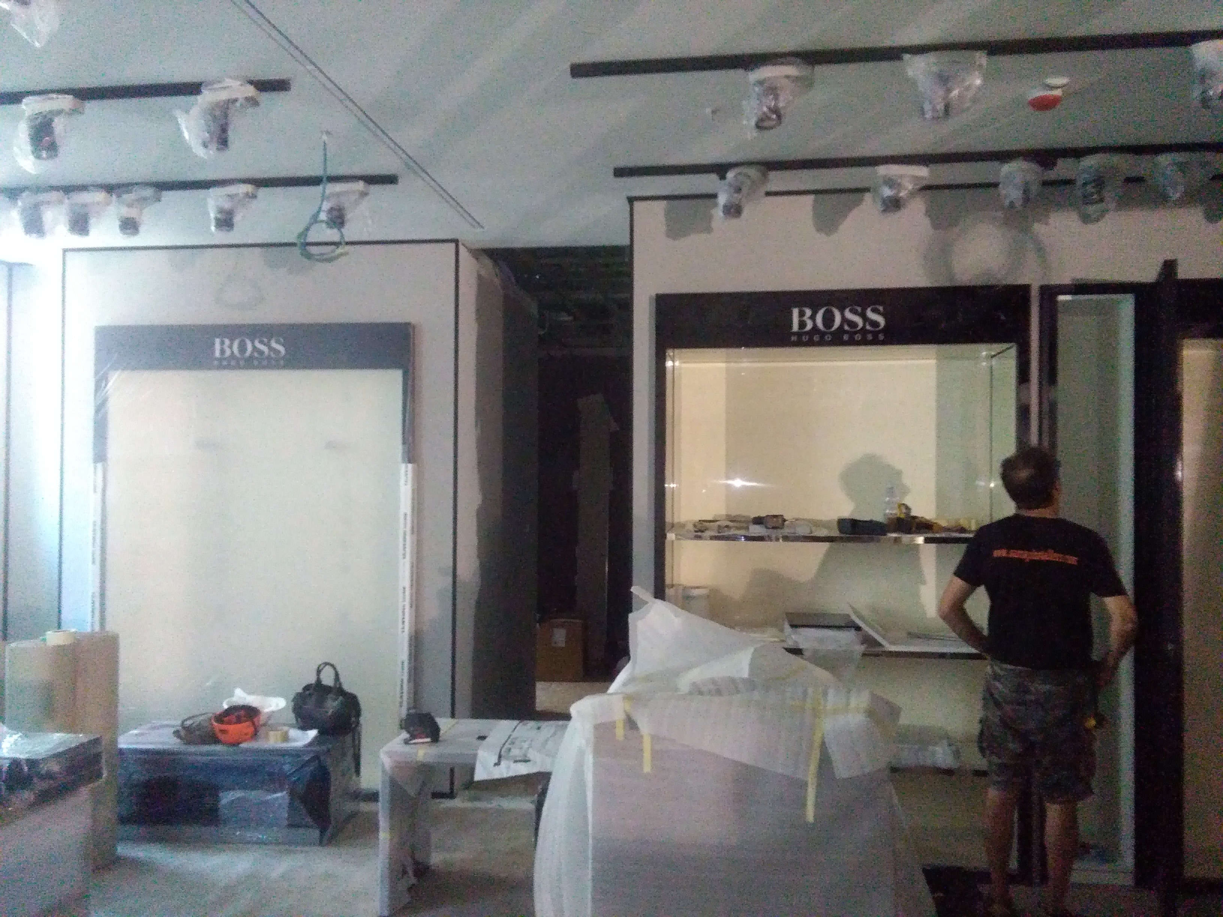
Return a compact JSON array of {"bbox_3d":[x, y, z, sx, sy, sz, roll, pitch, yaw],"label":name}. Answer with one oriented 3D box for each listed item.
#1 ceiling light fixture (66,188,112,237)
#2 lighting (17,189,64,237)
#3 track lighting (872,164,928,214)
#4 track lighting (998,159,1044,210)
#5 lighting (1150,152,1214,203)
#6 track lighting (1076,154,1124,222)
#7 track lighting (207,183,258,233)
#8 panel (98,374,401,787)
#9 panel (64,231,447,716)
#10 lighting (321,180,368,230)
[{"bbox_3d":[-2.189,-1.030,4.139,0.160,0.175,0.110,0,-1,8],"label":"ceiling light fixture"},{"bbox_3d":[-2.408,-1.029,4.169,0.155,0.175,0.110,0,-1,8],"label":"lighting"},{"bbox_3d":[1.110,-1.035,3.806,0.207,0.172,0.130,0,-1,8],"label":"track lighting"},{"bbox_3d":[1.549,-1.037,3.748,0.152,0.177,0.130,0,-1,8],"label":"track lighting"},{"bbox_3d":[2.115,-1.041,3.673,0.203,0.173,0.130,0,-1,8],"label":"lighting"},{"bbox_3d":[1.829,-1.019,3.710,0.155,0.226,0.130,0,-1,8],"label":"track lighting"},{"bbox_3d":[-1.591,-1.054,4.164,0.184,0.195,0.130,0,-1,8],"label":"track lighting"},{"bbox_3d":[-1.908,0.624,5.256,1.679,2.195,0.060,0,-1,8],"label":"panel"},{"bbox_3d":[-1.893,0.323,5.300,2.221,2.926,0.080,0,-1,8],"label":"panel"},{"bbox_3d":[-1.074,-1.021,3.989,0.170,0.180,0.110,0,-1,8],"label":"lighting"}]

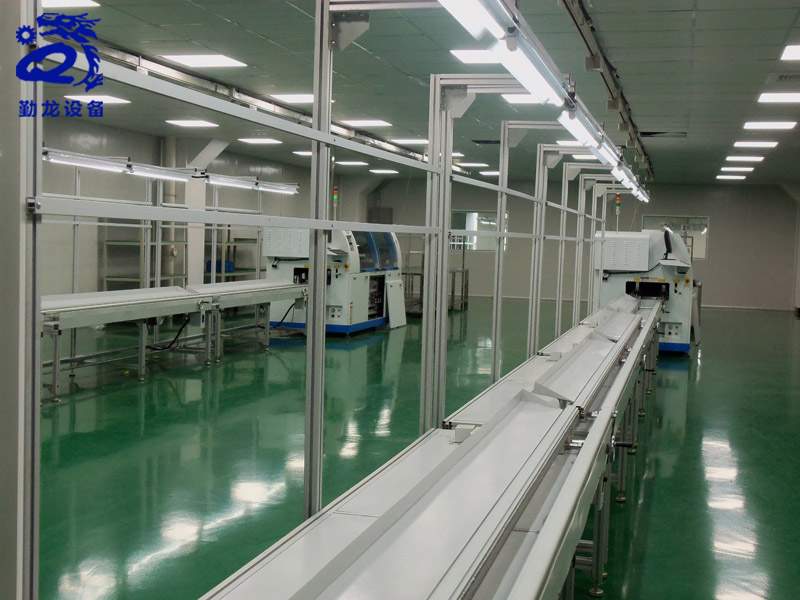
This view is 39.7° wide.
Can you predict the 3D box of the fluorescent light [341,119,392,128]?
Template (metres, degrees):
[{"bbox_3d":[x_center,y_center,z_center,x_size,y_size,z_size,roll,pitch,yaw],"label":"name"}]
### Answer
[{"bbox_3d":[-0.401,-2.217,13.848,0.590,0.060,0.590,2,3,14],"label":"fluorescent light"}]

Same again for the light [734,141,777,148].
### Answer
[{"bbox_3d":[4.839,-2.129,15.088,0.590,0.060,0.590,2,3,14],"label":"light"}]

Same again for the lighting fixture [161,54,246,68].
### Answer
[{"bbox_3d":[-1.599,-1.997,9.169,0.590,0.060,0.590,2,3,14],"label":"lighting fixture"}]

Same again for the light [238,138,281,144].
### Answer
[{"bbox_3d":[-2.090,-2.429,16.838,0.575,0.050,0.575,3,3,14],"label":"light"}]

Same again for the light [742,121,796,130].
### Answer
[{"bbox_3d":[4.241,-2.018,12.724,0.590,0.060,0.590,2,3,14],"label":"light"}]

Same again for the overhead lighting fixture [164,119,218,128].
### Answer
[{"bbox_3d":[-2.683,-2.313,14.444,0.575,0.050,0.575,3,3,14],"label":"overhead lighting fixture"}]

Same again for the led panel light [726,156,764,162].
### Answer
[{"bbox_3d":[5.426,-2.228,17.419,0.575,0.050,0.575,3,3,14],"label":"led panel light"}]

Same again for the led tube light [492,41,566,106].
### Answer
[{"bbox_3d":[0.418,-0.705,3.413,0.100,0.070,1.230,2,3,14],"label":"led tube light"}]

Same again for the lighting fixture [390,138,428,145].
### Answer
[{"bbox_3d":[0.204,-2.332,16.265,0.590,0.060,0.590,2,3,14],"label":"lighting fixture"}]

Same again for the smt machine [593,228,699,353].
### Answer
[{"bbox_3d":[3.438,-0.174,15.438,1.240,1.570,2.900,3,3,14],"label":"smt machine"}]

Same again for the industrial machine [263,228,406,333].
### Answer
[{"bbox_3d":[-0.939,-0.380,16.673,1.260,1.570,2.900,3,3,14],"label":"industrial machine"}]

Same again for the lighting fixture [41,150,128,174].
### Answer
[{"bbox_3d":[-2.523,-1.097,8.931,0.100,0.070,1.230,2,3,14],"label":"lighting fixture"}]

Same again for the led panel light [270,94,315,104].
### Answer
[{"bbox_3d":[-0.996,-2.091,11.433,0.575,0.050,0.575,3,3,14],"label":"led panel light"}]

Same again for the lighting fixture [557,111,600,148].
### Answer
[{"bbox_3d":[0.757,-0.711,4.587,0.090,0.070,1.240,3,3,14],"label":"lighting fixture"}]

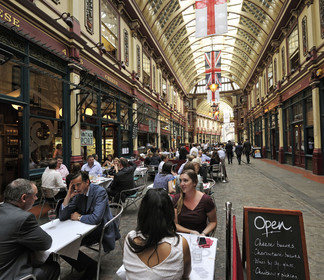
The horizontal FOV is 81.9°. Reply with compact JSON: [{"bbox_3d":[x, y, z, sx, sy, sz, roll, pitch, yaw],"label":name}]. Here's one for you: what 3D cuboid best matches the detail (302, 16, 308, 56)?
[{"bbox_3d":[7.610,-5.467,9.921,0.100,2.050,0.480,-1,-1,16],"label":"detail"}]

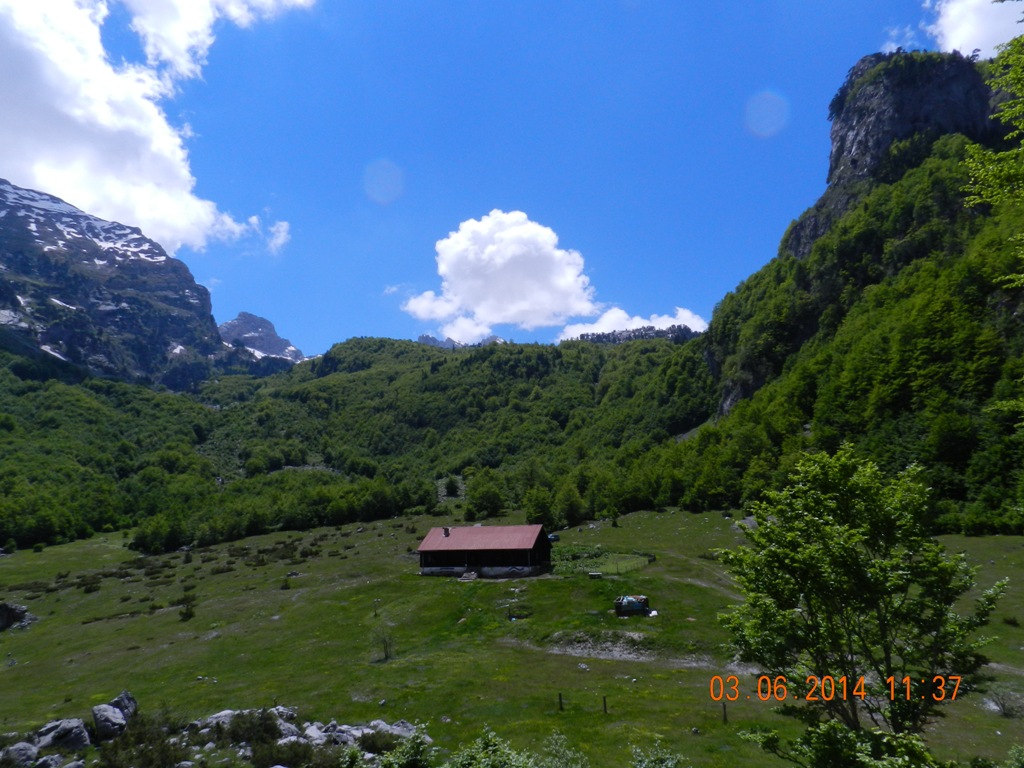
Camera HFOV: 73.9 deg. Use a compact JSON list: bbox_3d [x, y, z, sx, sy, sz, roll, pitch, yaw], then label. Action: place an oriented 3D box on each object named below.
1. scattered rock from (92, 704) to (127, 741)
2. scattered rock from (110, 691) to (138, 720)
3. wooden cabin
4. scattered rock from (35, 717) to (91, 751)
[{"bbox_3d":[-23.325,19.636,39.500,1.730,1.770,1.470,4,-12,-29],"label":"scattered rock"},{"bbox_3d":[-23.430,19.480,41.000,1.610,1.770,1.450,3,-12,-28],"label":"scattered rock"},{"bbox_3d":[-3.390,22.140,90.550,16.240,6.230,7.880,-7,-11,22],"label":"wooden cabin"},{"bbox_3d":[-25.242,19.677,38.300,2.670,1.340,2.130,4,-12,-32],"label":"scattered rock"}]

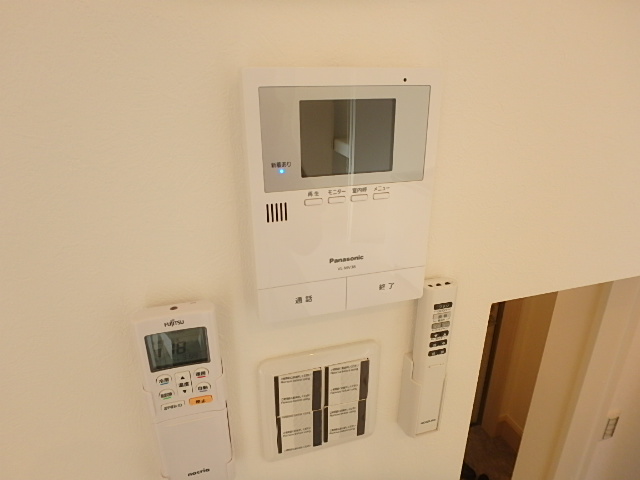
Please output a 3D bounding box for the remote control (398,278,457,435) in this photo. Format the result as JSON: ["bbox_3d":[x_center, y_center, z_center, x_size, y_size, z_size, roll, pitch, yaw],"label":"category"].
[{"bbox_3d":[0.103,0.119,0.383,0.032,0.172,0.030,-6,21,-14],"label":"remote control"}]

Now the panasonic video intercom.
[{"bbox_3d":[0.017,-0.033,0.307,0.143,0.187,0.025,-6,21,-14],"label":"panasonic video intercom"}]

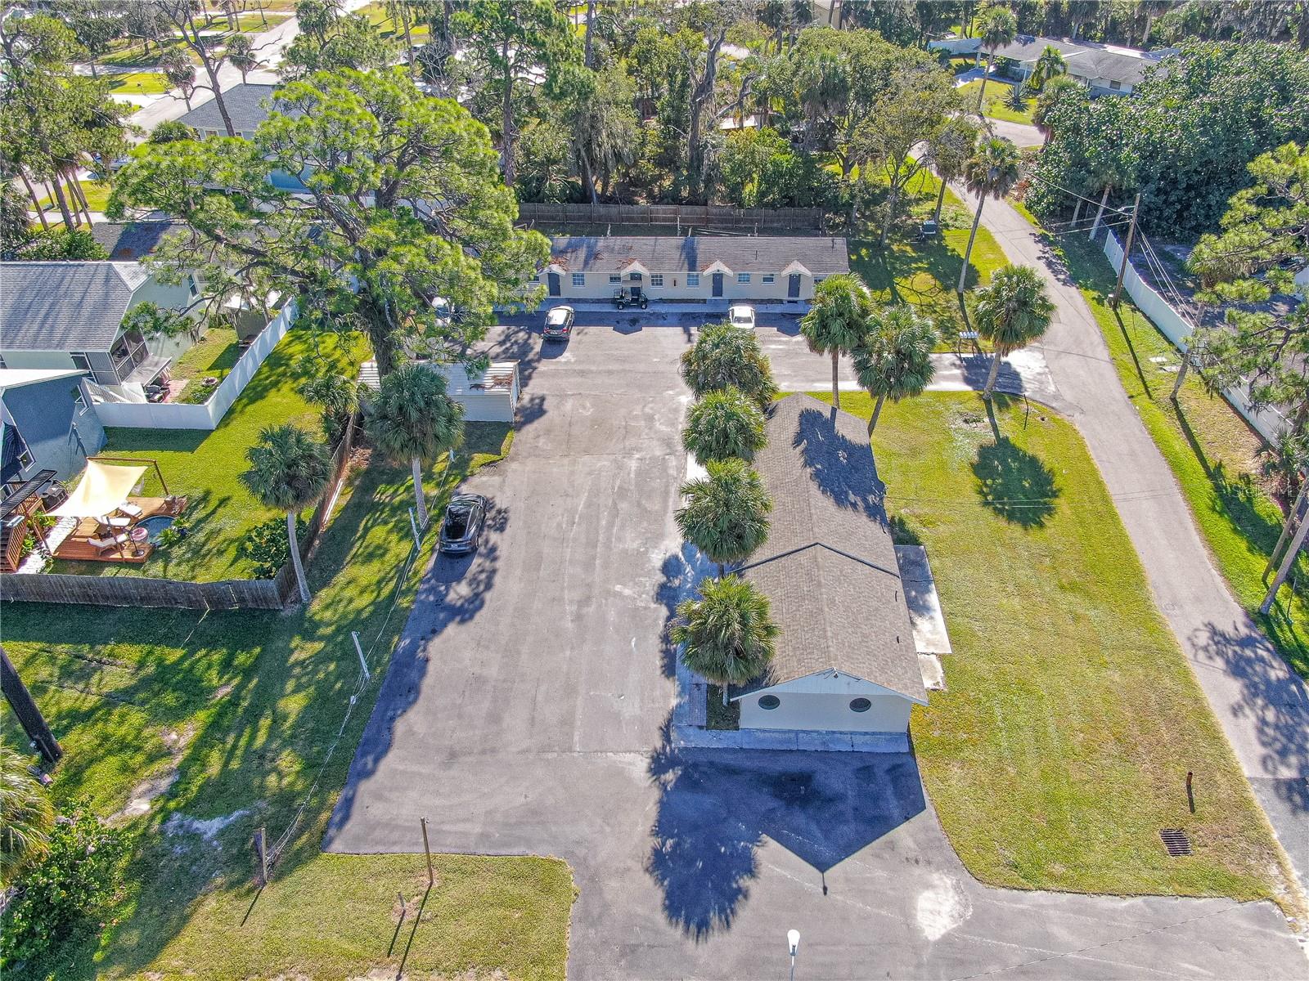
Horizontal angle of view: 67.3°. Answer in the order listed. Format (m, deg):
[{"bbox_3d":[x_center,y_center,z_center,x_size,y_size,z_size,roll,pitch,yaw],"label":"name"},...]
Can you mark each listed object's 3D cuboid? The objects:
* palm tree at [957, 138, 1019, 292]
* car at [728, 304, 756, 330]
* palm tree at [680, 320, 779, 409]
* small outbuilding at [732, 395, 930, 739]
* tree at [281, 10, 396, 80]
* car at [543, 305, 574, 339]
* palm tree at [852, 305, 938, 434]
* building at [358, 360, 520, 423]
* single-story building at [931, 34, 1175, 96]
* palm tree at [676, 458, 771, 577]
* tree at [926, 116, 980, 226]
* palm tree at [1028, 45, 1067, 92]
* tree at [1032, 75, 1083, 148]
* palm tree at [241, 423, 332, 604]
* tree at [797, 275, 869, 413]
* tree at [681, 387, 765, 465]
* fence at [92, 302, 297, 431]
[{"bbox_3d":[24.663,-20.463,73.686,4.170,11.400,4.170,1,36,3],"label":"palm tree"},{"bbox_3d":[6.513,-12.855,72.904,1.830,1.450,4.750,1,35,4],"label":"car"},{"bbox_3d":[4.547,-7.111,60.304,5.600,6.400,5.300,-2,35,0],"label":"palm tree"},{"bbox_3d":[7.798,2.428,49.201,8.100,4.380,21.300,1,37,3],"label":"small outbuilding"},{"bbox_3d":[-45.545,-63.416,140.633,16.000,10.200,14.500,-2,35,0],"label":"tree"},{"bbox_3d":[-6.793,-12.505,71.823,1.840,1.600,4.400,2,37,5],"label":"car"},{"bbox_3d":[13.433,-5.979,55.915,4.900,9.100,4.900,-2,35,0],"label":"palm tree"},{"bbox_3d":[-13.938,-6.336,63.386,10.100,2.500,3.800,1,35,4],"label":"building"},{"bbox_3d":[56.913,-59.393,135.723,17.000,4.300,32.000,-22,40,-27],"label":"single-story building"},{"bbox_3d":[3.271,2.351,46.617,4.450,7.800,4.450,1,37,3],"label":"palm tree"},{"bbox_3d":[25.860,-27.861,85.865,4.445,9.100,4.445,1,36,3],"label":"tree"},{"bbox_3d":[48.708,-52.395,122.091,4.594,5.600,4.594,1,36,3],"label":"palm tree"},{"bbox_3d":[41.504,-39.157,102.105,4.813,7.800,4.813,1,36,3],"label":"tree"},{"bbox_3d":[-16.632,1.397,46.326,4.300,10.400,4.300,1,37,3],"label":"palm tree"},{"bbox_3d":[10.523,-8.027,58.212,4.400,10.000,4.400,-2,35,0],"label":"tree"},{"bbox_3d":[3.728,-2.553,53.469,4.600,6.700,4.600,-2,35,0],"label":"tree"},{"bbox_3d":[-31.217,-9.155,68.054,7.800,1.800,15.300,1,37,3],"label":"fence"}]

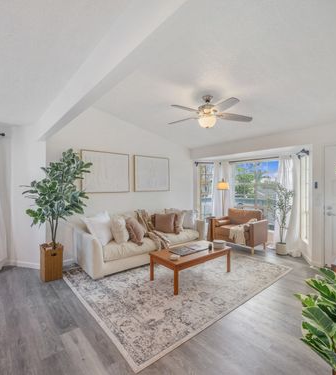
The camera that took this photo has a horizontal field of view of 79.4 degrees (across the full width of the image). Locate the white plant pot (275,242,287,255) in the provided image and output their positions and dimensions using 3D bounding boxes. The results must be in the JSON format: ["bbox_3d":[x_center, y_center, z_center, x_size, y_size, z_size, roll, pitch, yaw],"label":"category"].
[{"bbox_3d":[2.309,1.240,4.114,0.210,0.205,0.210,0,0,0],"label":"white plant pot"}]

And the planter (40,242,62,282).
[{"bbox_3d":[-1.715,1.100,3.001,0.235,0.475,0.250,0,0,-42],"label":"planter"}]

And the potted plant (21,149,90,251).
[{"bbox_3d":[-1.633,0.163,3.001,0.820,1.470,0.760,0,0,-40],"label":"potted plant"}]

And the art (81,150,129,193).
[{"bbox_3d":[-1.214,-0.293,4.048,1.020,0.800,0.035,0,0,-40],"label":"art"}]

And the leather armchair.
[{"bbox_3d":[1.646,0.931,4.585,0.720,0.810,0.970,0,0,-40],"label":"leather armchair"}]

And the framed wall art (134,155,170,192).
[{"bbox_3d":[-0.347,-0.308,4.783,1.030,0.810,0.035,0,0,-40],"label":"framed wall art"}]

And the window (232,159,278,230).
[{"bbox_3d":[2.021,0.171,4.806,0.100,1.635,1.240,0,0,-38],"label":"window"}]

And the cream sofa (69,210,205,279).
[{"bbox_3d":[-0.442,0.938,4.105,2.533,0.804,0.938,0,0,-40],"label":"cream sofa"}]

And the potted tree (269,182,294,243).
[{"bbox_3d":[2.317,0.510,4.127,0.420,1.206,0.450,0,0,-40],"label":"potted tree"}]

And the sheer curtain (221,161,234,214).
[{"bbox_3d":[1.542,0.342,5.239,0.130,1.997,0.360,0,0,-38],"label":"sheer curtain"}]

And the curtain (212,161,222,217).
[{"bbox_3d":[1.338,0.342,5.467,0.280,1.997,0.130,0,0,6],"label":"curtain"}]

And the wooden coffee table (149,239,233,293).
[{"bbox_3d":[0.367,1.150,3.075,1.170,0.380,0.555,0,0,-39],"label":"wooden coffee table"}]

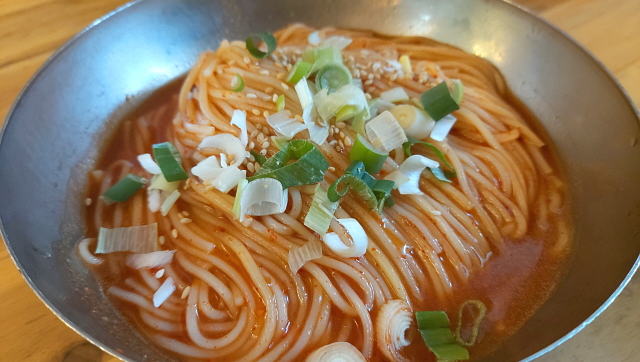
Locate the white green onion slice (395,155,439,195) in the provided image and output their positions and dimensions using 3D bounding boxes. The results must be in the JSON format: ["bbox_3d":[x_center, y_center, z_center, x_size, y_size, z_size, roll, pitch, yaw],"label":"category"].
[{"bbox_3d":[0.034,-0.002,0.163,0.011,0.007,0.013,30,70,11],"label":"white green onion slice"}]

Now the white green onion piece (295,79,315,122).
[{"bbox_3d":[-0.006,-0.032,0.183,0.006,0.004,0.015,-15,83,-2],"label":"white green onion piece"}]

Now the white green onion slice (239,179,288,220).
[{"bbox_3d":[-0.018,0.006,0.147,0.014,0.009,0.010,-4,48,-4],"label":"white green onion slice"}]

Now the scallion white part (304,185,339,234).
[{"bbox_3d":[0.001,0.009,0.144,0.007,0.002,0.014,20,67,9],"label":"scallion white part"}]

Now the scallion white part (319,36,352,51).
[{"bbox_3d":[0.007,-0.065,0.220,0.016,0.004,0.010,0,62,0],"label":"scallion white part"}]

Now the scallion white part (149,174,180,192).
[{"bbox_3d":[-0.062,0.001,0.183,0.012,0.004,0.008,0,67,0],"label":"scallion white part"}]

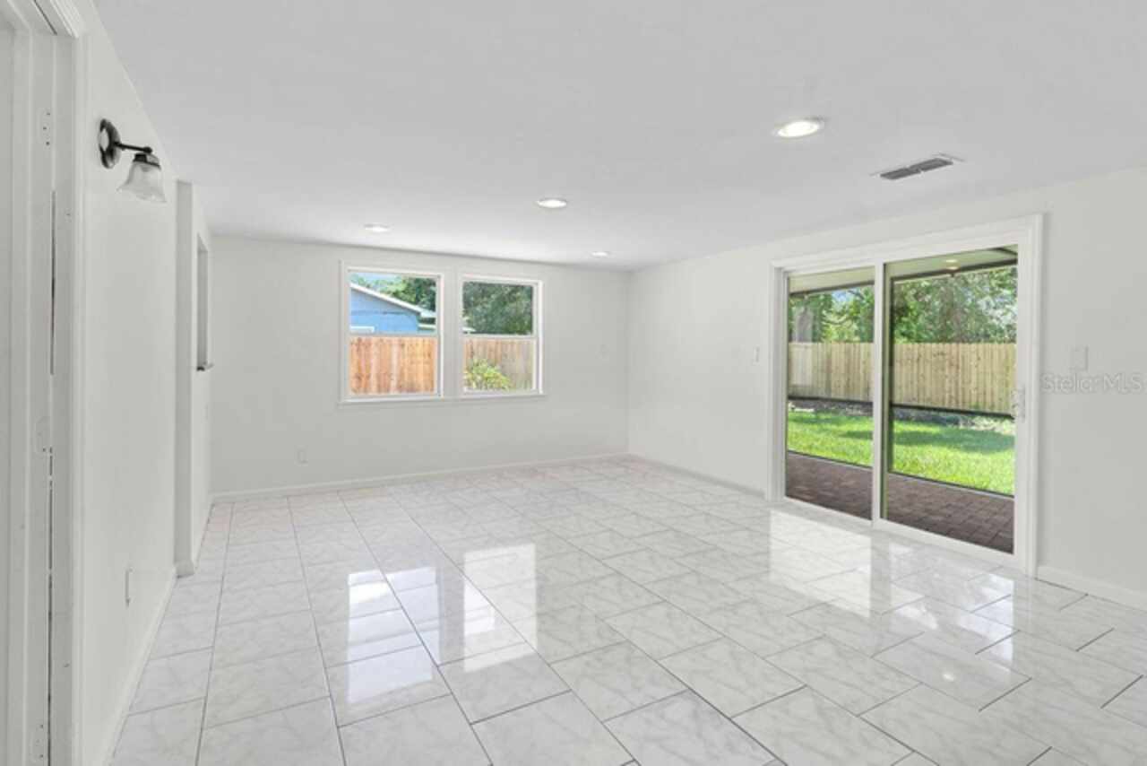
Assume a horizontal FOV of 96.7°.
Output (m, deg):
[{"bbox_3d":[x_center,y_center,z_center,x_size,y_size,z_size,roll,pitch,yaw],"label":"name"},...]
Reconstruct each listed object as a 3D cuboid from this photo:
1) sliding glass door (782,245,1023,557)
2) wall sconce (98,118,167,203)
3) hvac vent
[{"bbox_3d":[2.292,0.069,3.831,0.080,1.930,1.670,-1,2,-32],"label":"sliding glass door"},{"bbox_3d":[-1.414,-0.715,1.647,0.155,0.225,0.135,-1,2,-32],"label":"wall sconce"},{"bbox_3d":[1.870,-1.172,2.786,0.185,0.025,0.340,-1,2,-32],"label":"hvac vent"}]

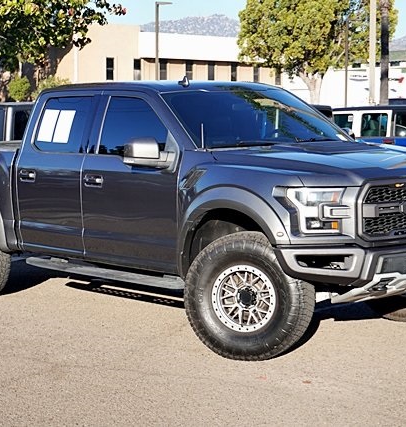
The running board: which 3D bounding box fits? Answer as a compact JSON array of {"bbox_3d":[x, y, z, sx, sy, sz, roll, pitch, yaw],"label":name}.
[{"bbox_3d":[-0.820,0.474,9.400,0.200,0.085,2.220,-5,7,-41],"label":"running board"}]

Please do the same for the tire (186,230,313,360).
[{"bbox_3d":[0.334,0.578,8.074,0.905,0.900,0.320,2,6,23],"label":"tire"}]

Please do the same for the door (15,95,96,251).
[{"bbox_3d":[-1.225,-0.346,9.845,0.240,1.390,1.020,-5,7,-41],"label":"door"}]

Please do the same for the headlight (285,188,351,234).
[{"bbox_3d":[0.765,-0.017,7.700,0.320,0.310,0.360,-5,7,-41],"label":"headlight"}]

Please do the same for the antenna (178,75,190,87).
[{"bbox_3d":[-0.173,-1.152,9.912,0.065,0.085,0.140,-5,7,-41],"label":"antenna"}]

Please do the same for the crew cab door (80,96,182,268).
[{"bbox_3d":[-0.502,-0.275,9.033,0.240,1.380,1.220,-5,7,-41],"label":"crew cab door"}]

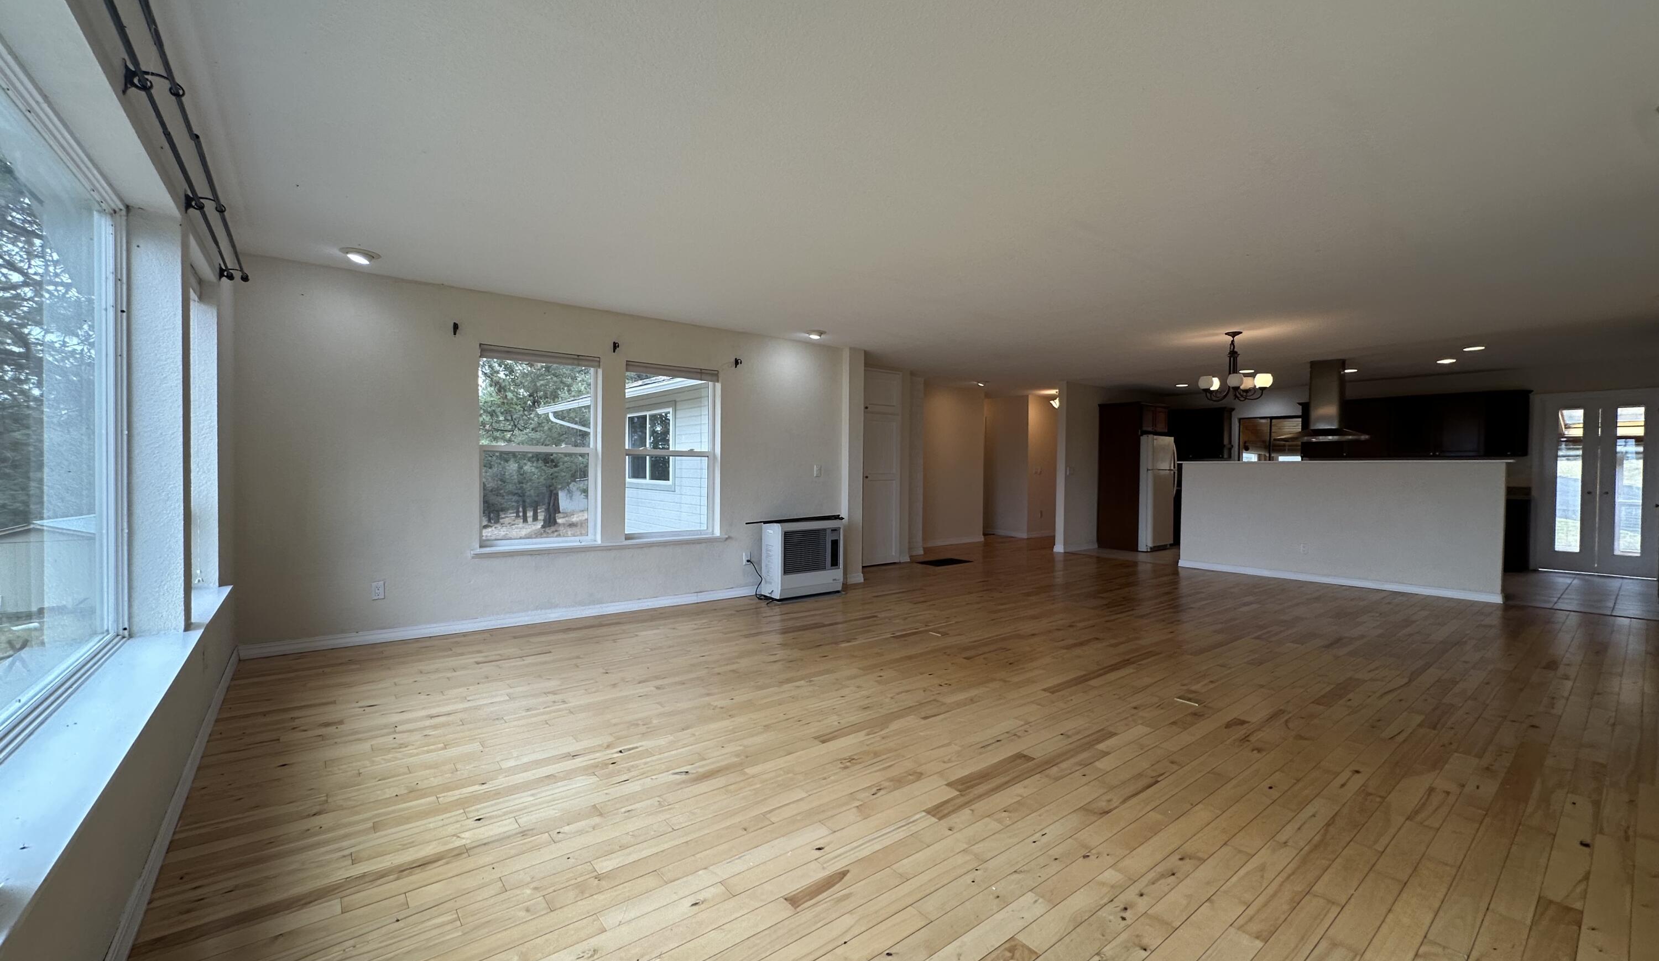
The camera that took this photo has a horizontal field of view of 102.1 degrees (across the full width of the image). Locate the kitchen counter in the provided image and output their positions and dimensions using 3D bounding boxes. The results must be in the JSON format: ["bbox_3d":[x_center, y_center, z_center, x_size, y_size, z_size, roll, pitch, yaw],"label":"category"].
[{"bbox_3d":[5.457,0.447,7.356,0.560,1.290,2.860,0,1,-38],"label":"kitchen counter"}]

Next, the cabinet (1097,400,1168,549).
[{"bbox_3d":[4.662,-0.051,10.319,0.930,2.180,0.650,0,1,-38],"label":"cabinet"}]

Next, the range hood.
[{"bbox_3d":[5.498,-0.874,7.423,0.500,0.890,0.740,0,1,-38],"label":"range hood"}]

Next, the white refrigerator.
[{"bbox_3d":[4.731,0.191,10.270,0.730,1.700,0.750,0,1,-38],"label":"white refrigerator"}]

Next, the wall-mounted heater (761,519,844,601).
[{"bbox_3d":[-0.259,0.730,6.312,0.710,0.700,0.320,0,1,-38],"label":"wall-mounted heater"}]

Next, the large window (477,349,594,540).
[{"bbox_3d":[-2.182,-0.239,5.084,0.860,1.458,0.120,0,1,-38],"label":"large window"}]

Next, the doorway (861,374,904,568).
[{"bbox_3d":[0.637,-0.161,8.404,0.700,2.420,0.120,0,1,-38],"label":"doorway"}]

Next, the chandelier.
[{"bbox_3d":[3.672,-1.022,6.104,0.570,0.620,0.570,0,1,-38],"label":"chandelier"}]

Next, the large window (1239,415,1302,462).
[{"bbox_3d":[6.979,-0.497,10.616,0.120,0.990,0.920,0,1,-38],"label":"large window"}]

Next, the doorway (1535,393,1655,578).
[{"bbox_3d":[9.022,0.054,7.891,0.140,2.110,0.940,0,1,-38],"label":"doorway"}]

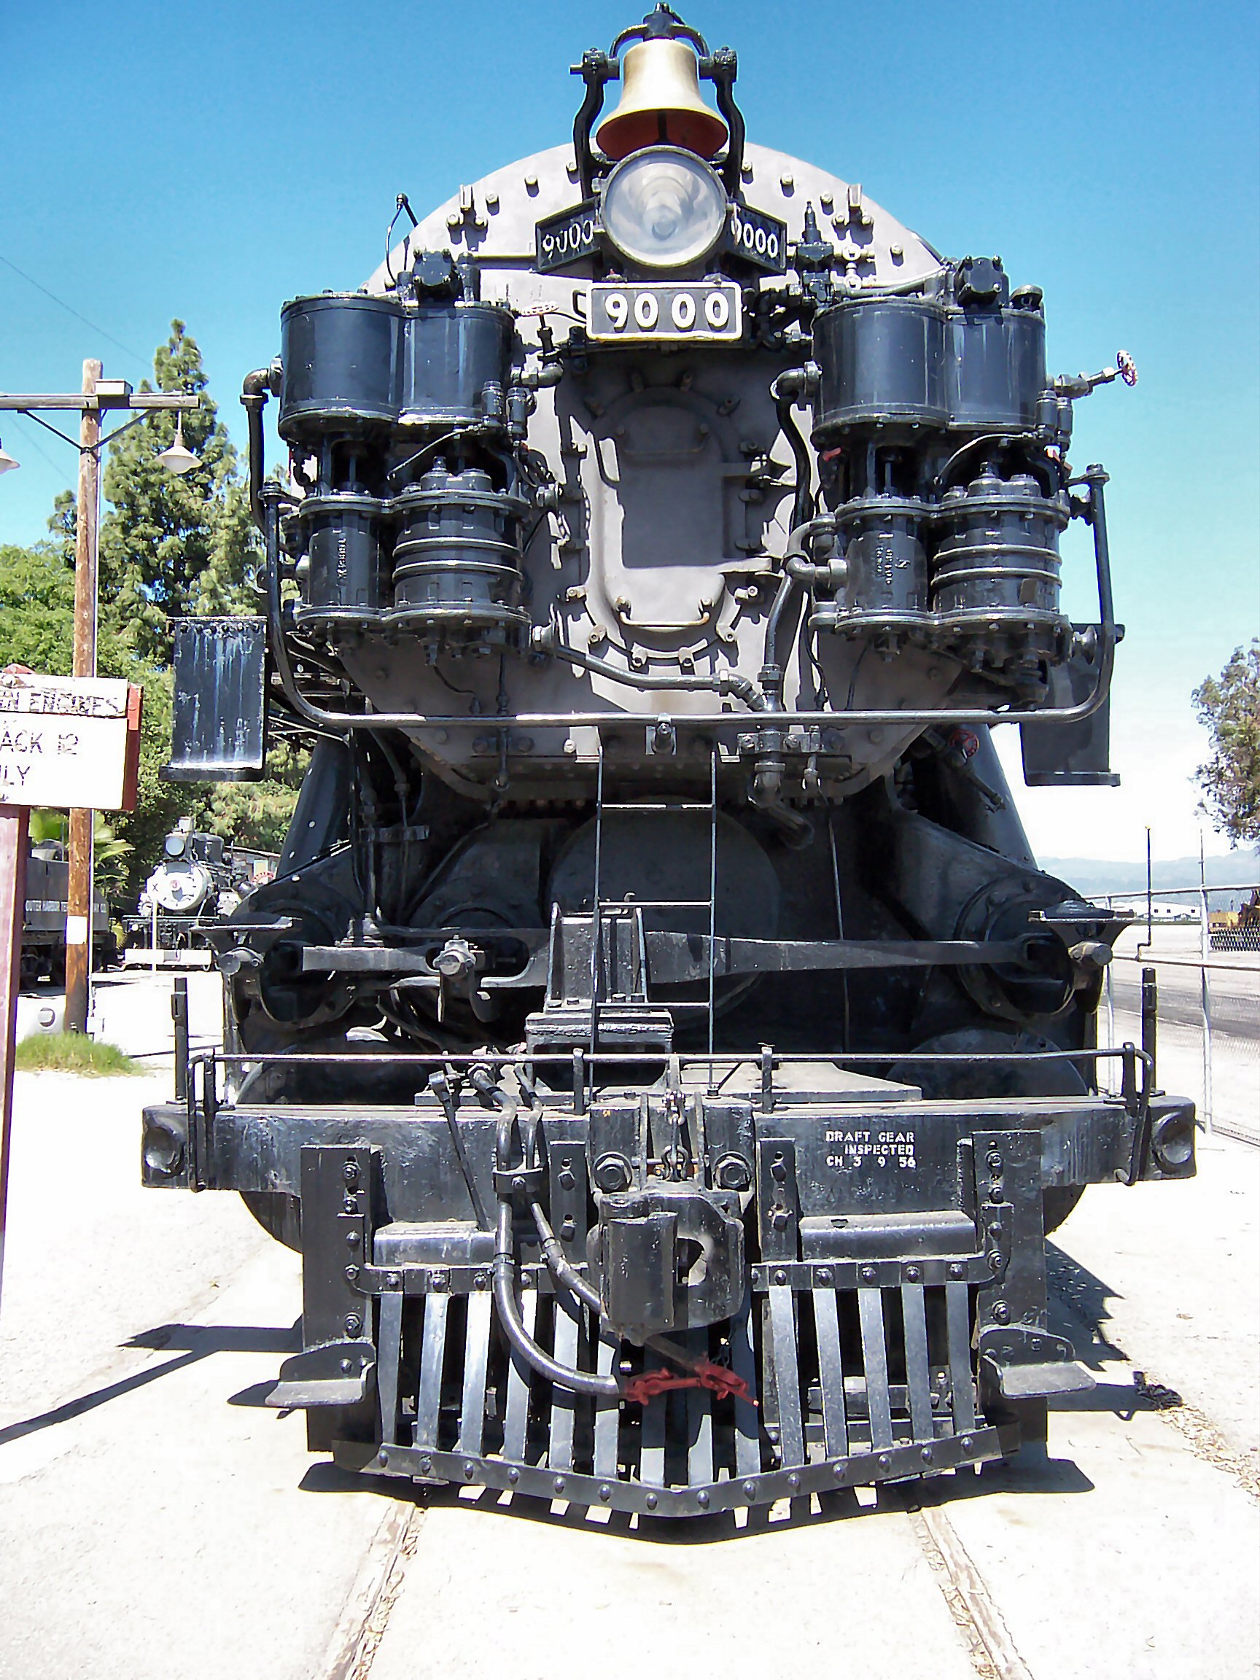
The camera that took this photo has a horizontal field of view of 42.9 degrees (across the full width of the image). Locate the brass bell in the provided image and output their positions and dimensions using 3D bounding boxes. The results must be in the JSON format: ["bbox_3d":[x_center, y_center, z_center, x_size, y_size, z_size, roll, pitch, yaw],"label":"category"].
[{"bbox_3d":[0.106,-2.490,5.336,0.438,0.300,0.438,-1,-3,1],"label":"brass bell"}]

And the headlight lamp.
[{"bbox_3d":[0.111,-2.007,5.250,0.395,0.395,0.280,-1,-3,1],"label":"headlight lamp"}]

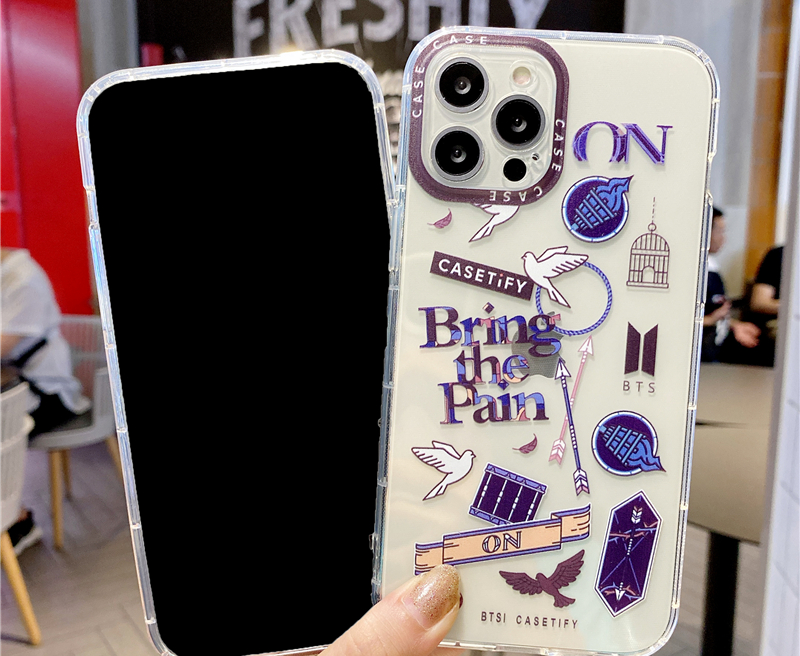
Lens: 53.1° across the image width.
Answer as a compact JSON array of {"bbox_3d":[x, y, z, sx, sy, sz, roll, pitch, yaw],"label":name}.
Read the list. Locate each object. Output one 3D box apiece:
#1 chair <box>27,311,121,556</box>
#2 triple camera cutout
[{"bbox_3d":[-1.335,0.375,3.180,0.550,0.790,0.550,5,10,28],"label":"chair"},{"bbox_3d":[0.023,-0.055,0.208,0.035,0.038,0.005,4,2,5],"label":"triple camera cutout"}]

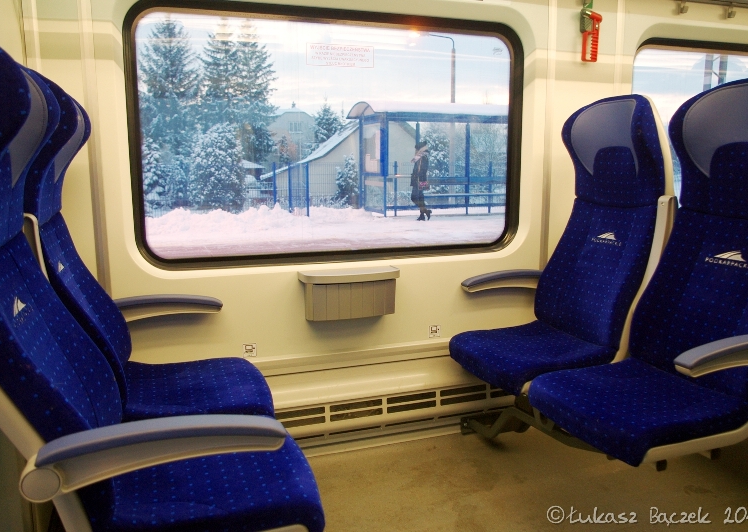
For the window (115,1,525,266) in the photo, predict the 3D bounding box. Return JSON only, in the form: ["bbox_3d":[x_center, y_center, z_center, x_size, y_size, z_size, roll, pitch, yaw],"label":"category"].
[{"bbox_3d":[-0.098,-0.438,2.054,1.377,0.848,0.081,-4,10,-19],"label":"window"}]

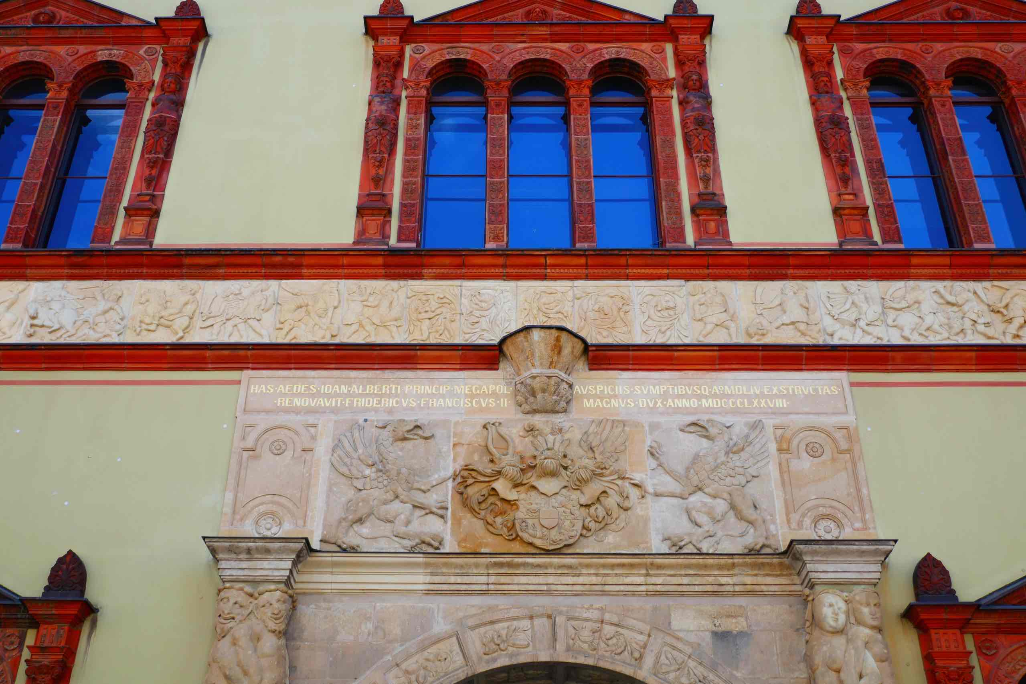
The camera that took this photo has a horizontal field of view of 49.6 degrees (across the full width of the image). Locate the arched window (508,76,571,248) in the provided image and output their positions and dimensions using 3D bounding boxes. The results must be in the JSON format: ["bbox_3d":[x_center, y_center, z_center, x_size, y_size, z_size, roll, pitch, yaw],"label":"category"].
[{"bbox_3d":[0.291,-2.041,12.274,0.690,2.590,0.200,0,-33,0],"label":"arched window"}]

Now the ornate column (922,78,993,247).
[{"bbox_3d":[4.799,-1.924,11.966,0.310,2.410,0.260,0,-33,0],"label":"ornate column"}]

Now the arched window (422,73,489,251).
[{"bbox_3d":[-0.619,-2.040,12.281,0.690,2.590,0.200,0,-33,0],"label":"arched window"}]

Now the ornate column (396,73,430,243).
[{"bbox_3d":[-1.084,-1.921,12.006,0.310,2.410,0.260,0,-33,0],"label":"ornate column"}]

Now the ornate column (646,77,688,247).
[{"bbox_3d":[1.671,-1.922,11.987,0.310,2.410,0.260,0,-33,0],"label":"ornate column"}]

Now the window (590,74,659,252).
[{"bbox_3d":[1.211,-2.041,12.268,0.690,2.590,0.200,0,-33,0],"label":"window"}]

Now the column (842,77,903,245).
[{"bbox_3d":[3.869,-1.923,11.973,0.310,2.410,0.260,0,-33,0],"label":"column"}]

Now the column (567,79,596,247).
[{"bbox_3d":[0.744,-1.921,11.994,0.310,2.410,0.260,0,-33,0],"label":"column"}]

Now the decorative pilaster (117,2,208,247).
[{"bbox_3d":[-3.850,-2.522,12.148,0.570,3.600,0.320,0,-33,0],"label":"decorative pilaster"}]

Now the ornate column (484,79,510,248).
[{"bbox_3d":[-0.164,-1.921,12.000,0.310,2.410,0.260,0,-33,0],"label":"ornate column"}]

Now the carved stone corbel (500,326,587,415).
[{"bbox_3d":[0.304,0.291,10.240,0.860,0.770,0.460,0,-33,0],"label":"carved stone corbel"}]

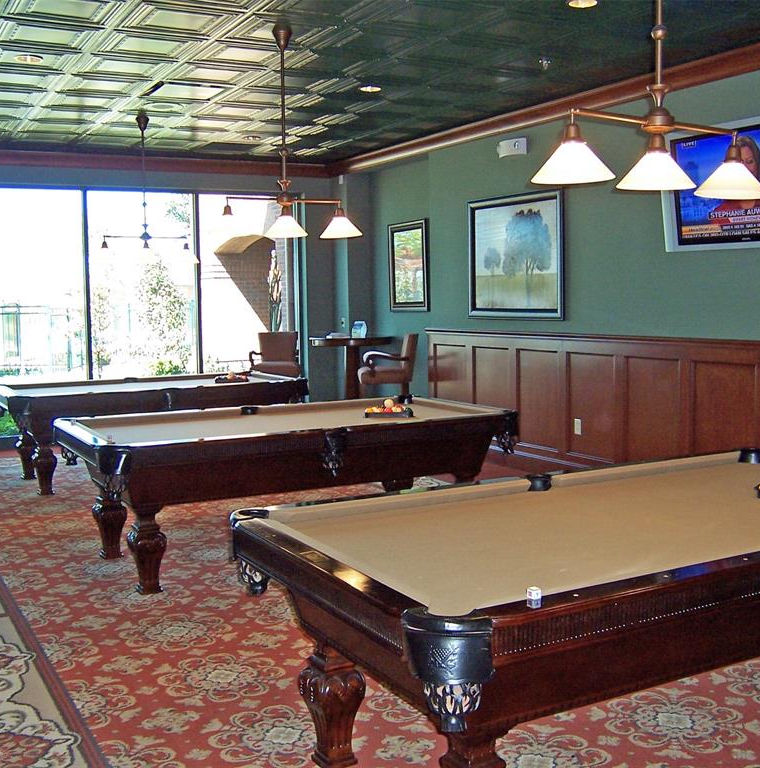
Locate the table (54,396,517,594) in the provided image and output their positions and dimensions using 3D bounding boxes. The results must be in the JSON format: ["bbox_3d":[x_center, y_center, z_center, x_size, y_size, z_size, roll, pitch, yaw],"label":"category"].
[{"bbox_3d":[-0.535,0.585,5.814,2.510,0.790,1.370,-4,6,-28],"label":"table"}]

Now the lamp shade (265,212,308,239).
[{"bbox_3d":[-0.544,-0.932,5.672,0.255,0.155,0.255,-1,5,0],"label":"lamp shade"}]

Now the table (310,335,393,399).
[{"bbox_3d":[-0.289,0.068,10.000,0.850,1.075,0.850,-1,5,0],"label":"table"}]

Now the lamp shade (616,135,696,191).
[{"bbox_3d":[0.868,-0.700,3.066,0.250,0.165,0.250,-1,5,0],"label":"lamp shade"}]

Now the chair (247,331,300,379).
[{"bbox_3d":[-1.124,0.025,10.450,0.570,1.110,0.620,-1,5,-2],"label":"chair"}]

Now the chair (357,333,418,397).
[{"bbox_3d":[0.079,0.077,9.620,0.630,1.110,0.570,-1,5,-6],"label":"chair"}]

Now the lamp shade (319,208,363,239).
[{"bbox_3d":[-0.238,-0.964,5.836,0.255,0.165,0.255,-1,5,0],"label":"lamp shade"}]

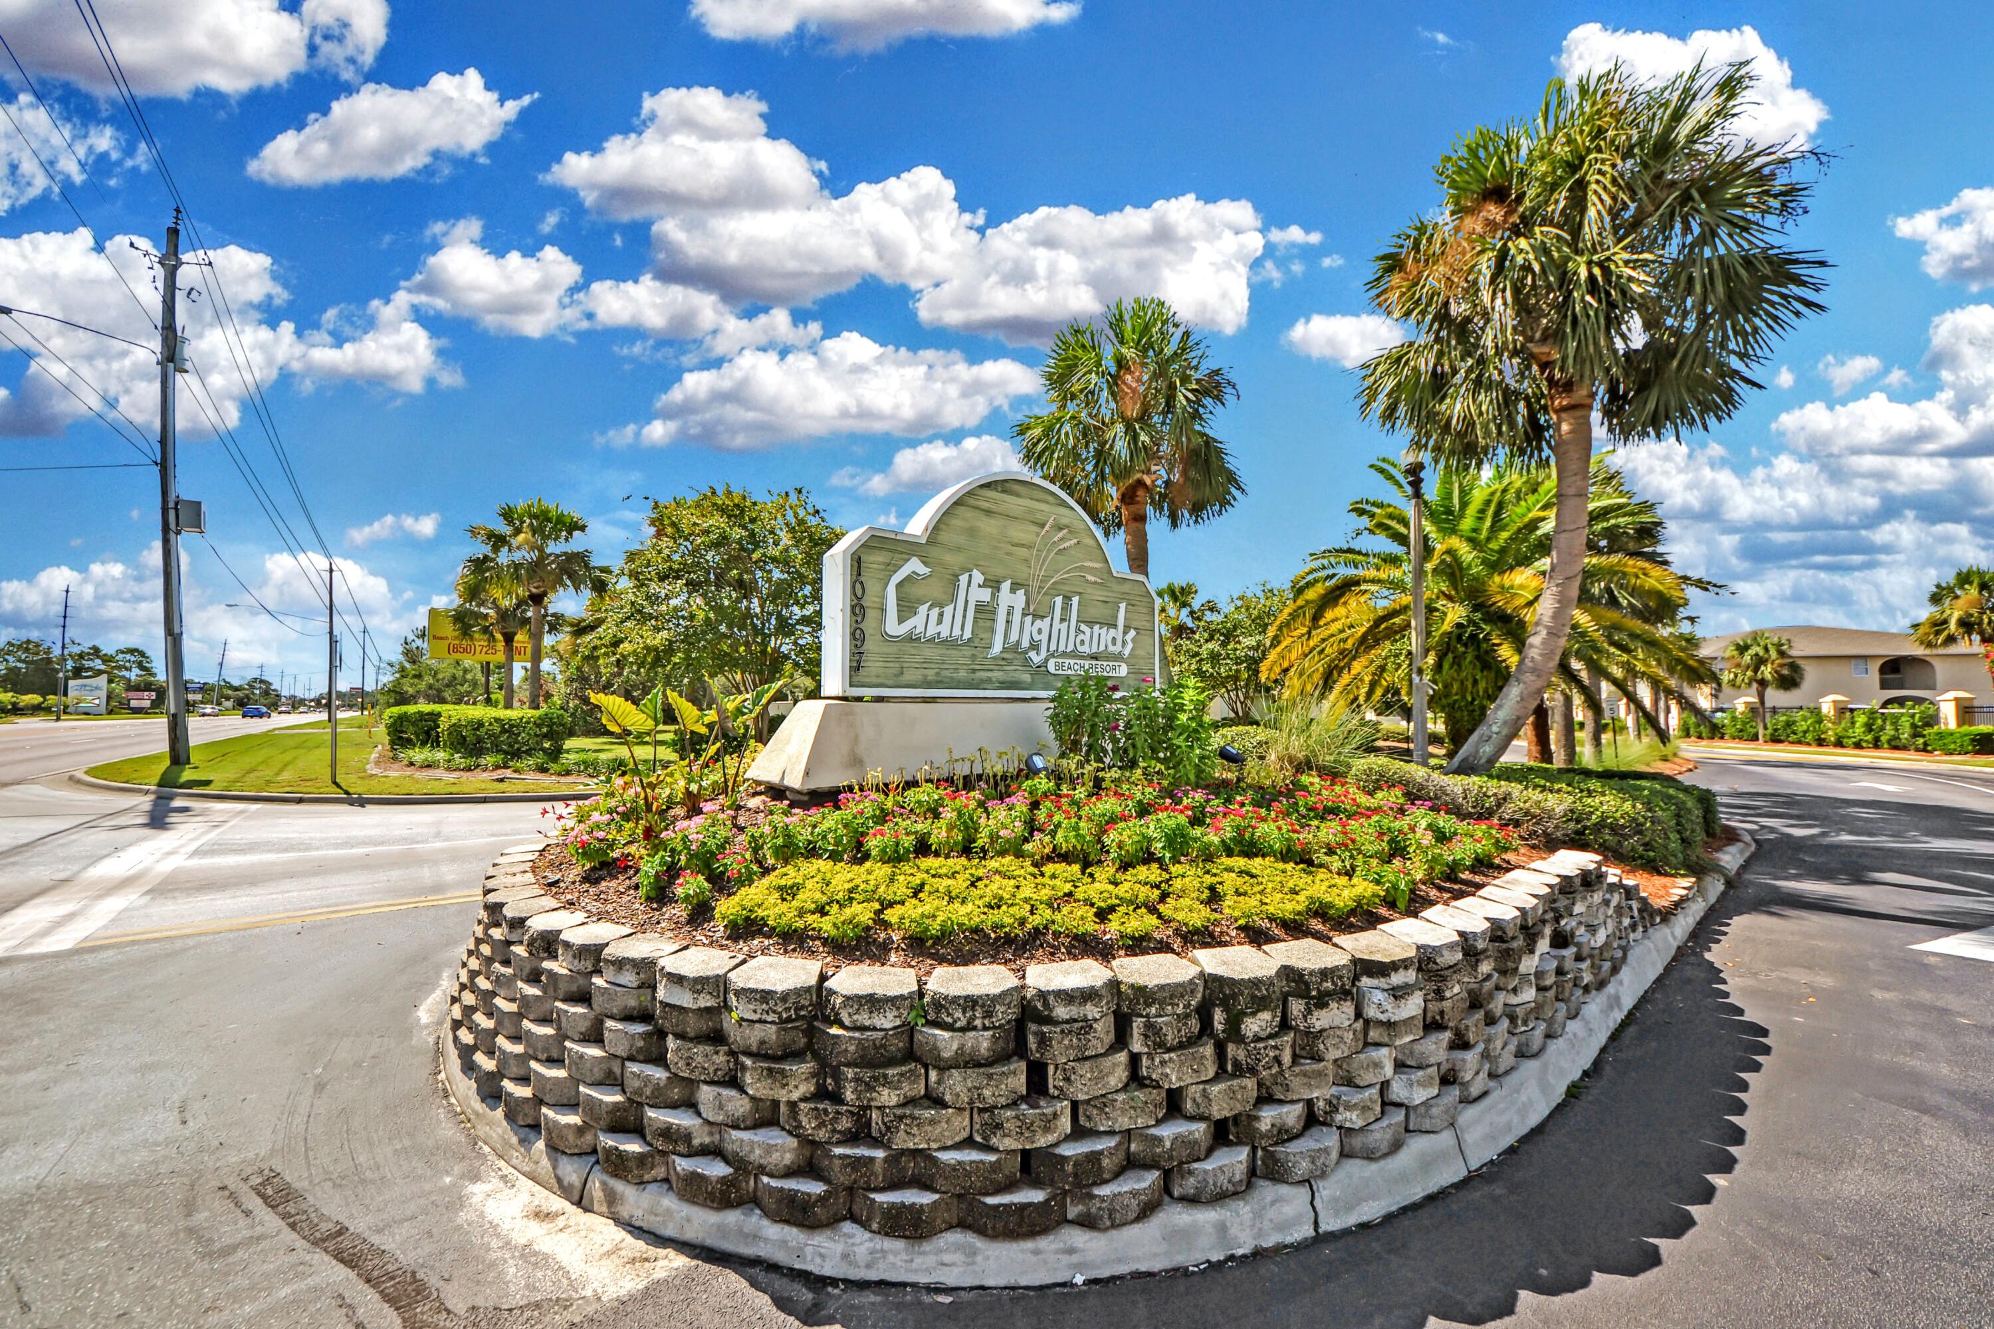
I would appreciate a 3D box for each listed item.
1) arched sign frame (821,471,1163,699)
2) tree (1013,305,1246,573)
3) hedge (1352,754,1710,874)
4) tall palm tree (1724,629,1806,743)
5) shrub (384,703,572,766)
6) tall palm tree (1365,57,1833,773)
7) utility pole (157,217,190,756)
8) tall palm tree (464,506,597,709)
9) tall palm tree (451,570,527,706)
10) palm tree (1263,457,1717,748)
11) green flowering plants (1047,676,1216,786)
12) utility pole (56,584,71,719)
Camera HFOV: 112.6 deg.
[{"bbox_3d":[0.178,-0.629,5.423,3.230,1.785,0.302,3,-4,-39],"label":"arched sign frame"},{"bbox_3d":[2.049,-1.782,9.813,3.400,6.939,3.400,-1,-3,12],"label":"tree"},{"bbox_3d":[5.600,1.541,7.527,1.350,0.650,3.600,1,-3,-21],"label":"hedge"},{"bbox_3d":[29.900,0.898,25.994,2.150,4.330,2.150,0,-3,0],"label":"tall palm tree"},{"bbox_3d":[-13.650,1.846,17.620,4.400,1.300,1.600,0,-3,5],"label":"shrub"},{"bbox_3d":[7.100,-3.197,8.360,4.400,9.300,4.400,0,-3,0],"label":"tall palm tree"},{"bbox_3d":[-19.828,-4.362,16.064,0.380,13.537,0.400,-8,-4,44],"label":"utility pole"},{"bbox_3d":[-14.370,-1.174,20.596,3.300,7.511,3.300,2,-4,-35],"label":"tall palm tree"},{"bbox_3d":[-14.787,-0.194,20.041,2.900,5.492,2.900,2,-4,-36],"label":"tall palm tree"},{"bbox_3d":[9.127,-0.885,12.668,6.500,5.762,6.500,-2,-4,36],"label":"palm tree"},{"bbox_3d":[1.250,0.621,6.324,1.500,1.050,0.800,0,-3,0],"label":"green flowering plants"},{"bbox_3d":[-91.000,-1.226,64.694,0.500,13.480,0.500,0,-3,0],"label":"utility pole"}]

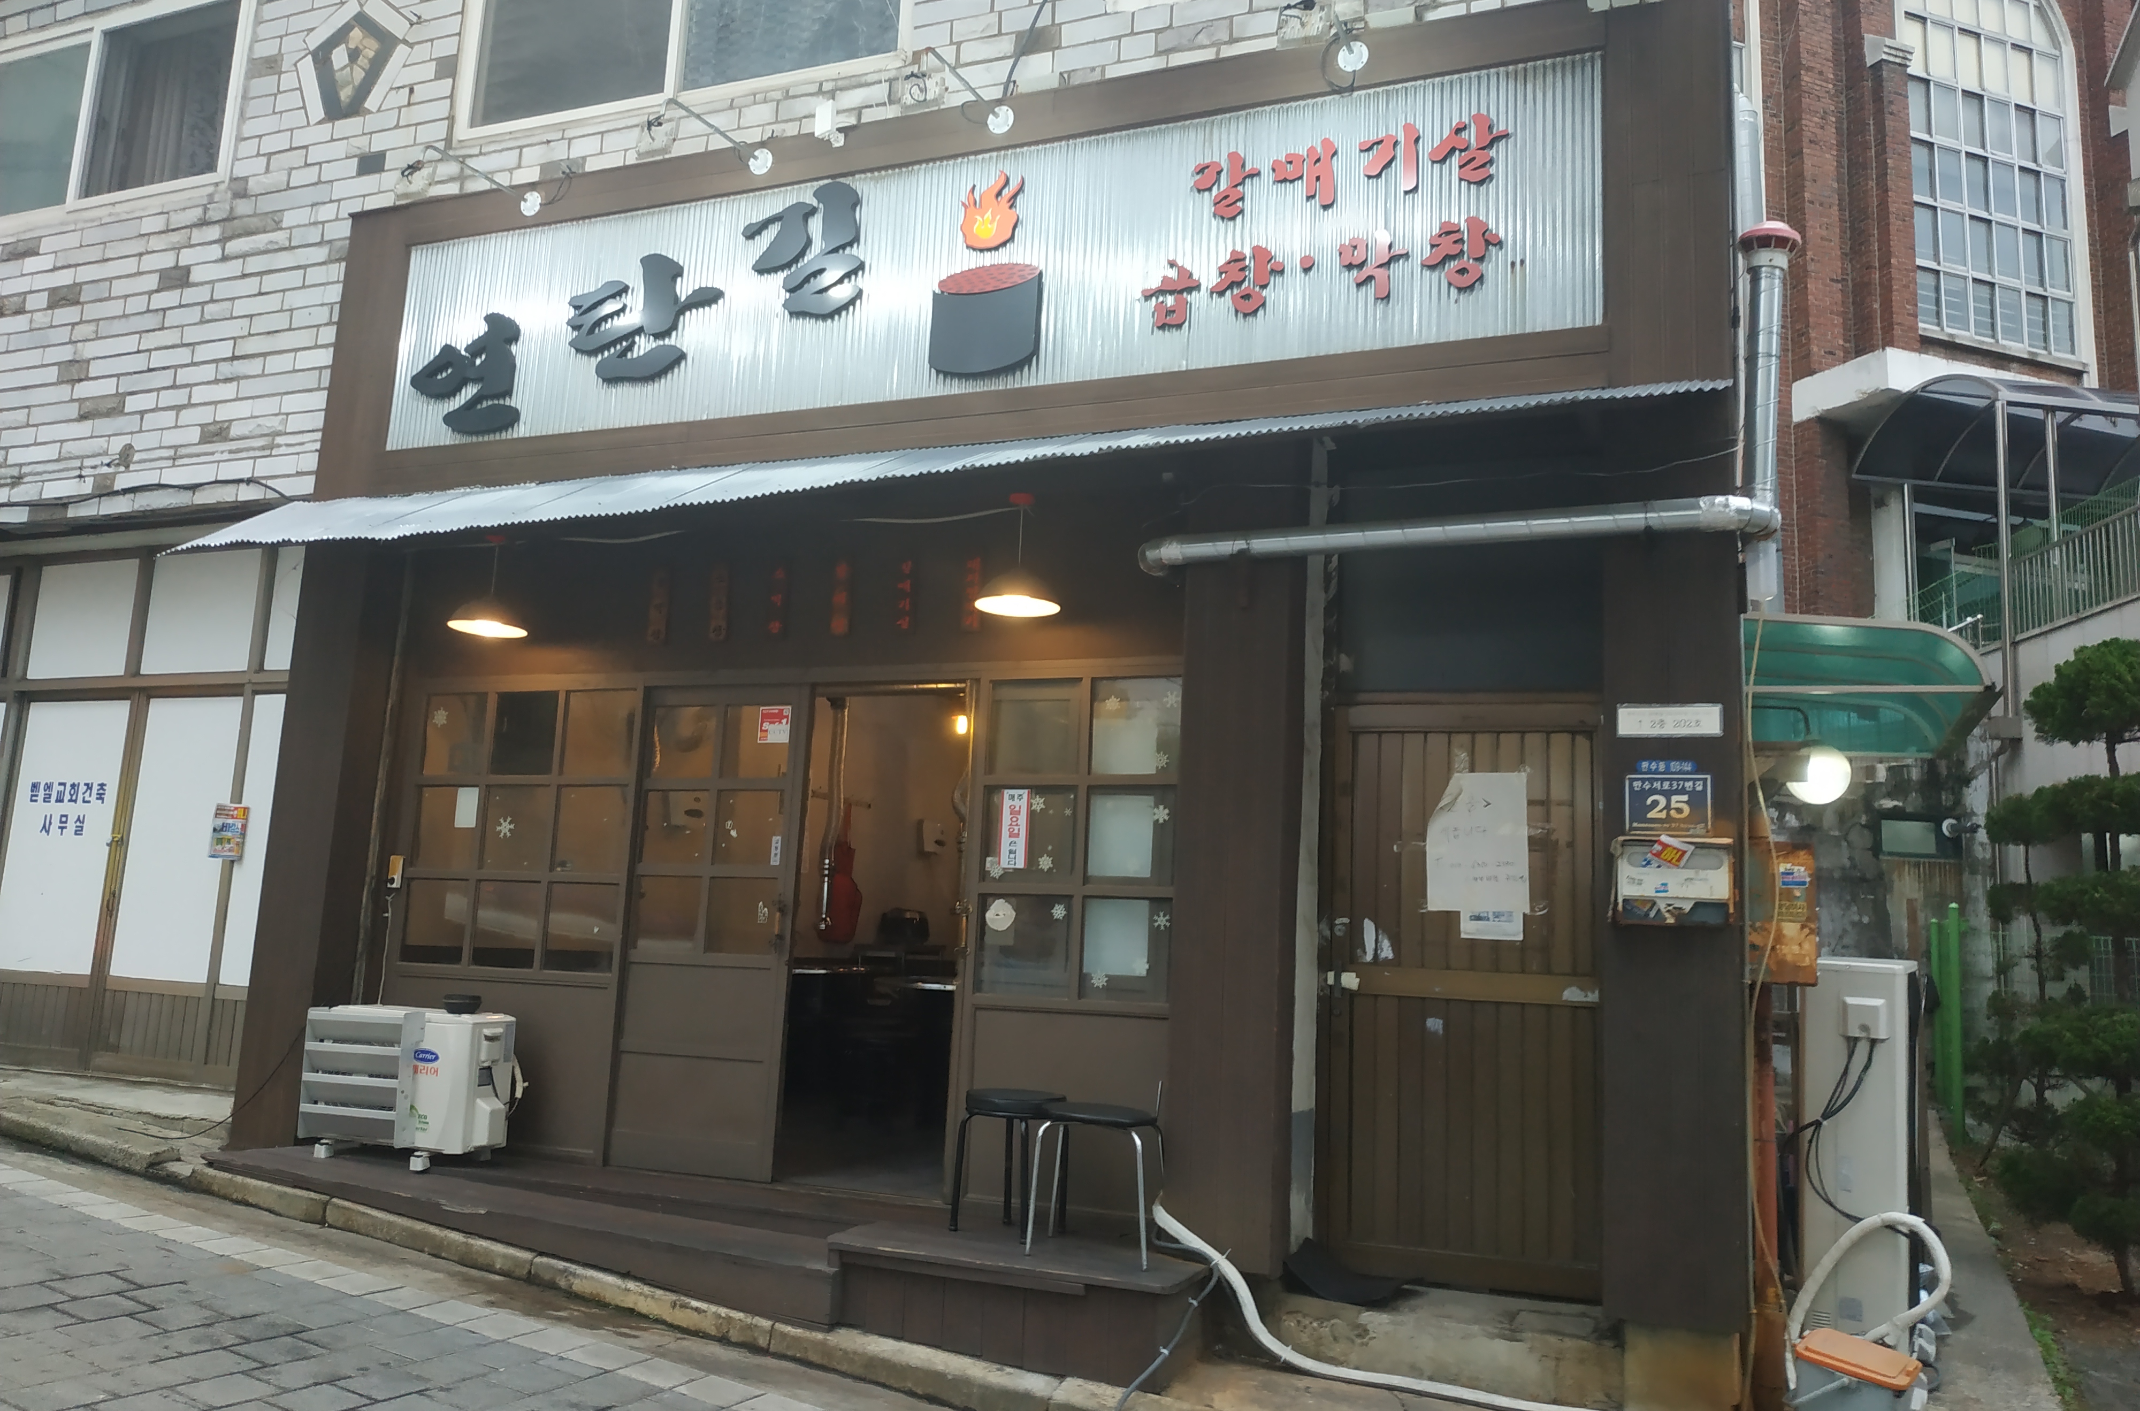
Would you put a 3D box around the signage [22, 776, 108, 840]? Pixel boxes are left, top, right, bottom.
[{"bbox_3d":[-5.409,0.563,7.977,0.620,0.320,0.015,-1,-10,21],"label":"signage"}]

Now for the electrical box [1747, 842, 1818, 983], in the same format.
[{"bbox_3d":[2.243,0.663,4.717,0.225,0.435,0.200,-1,-10,21],"label":"electrical box"}]

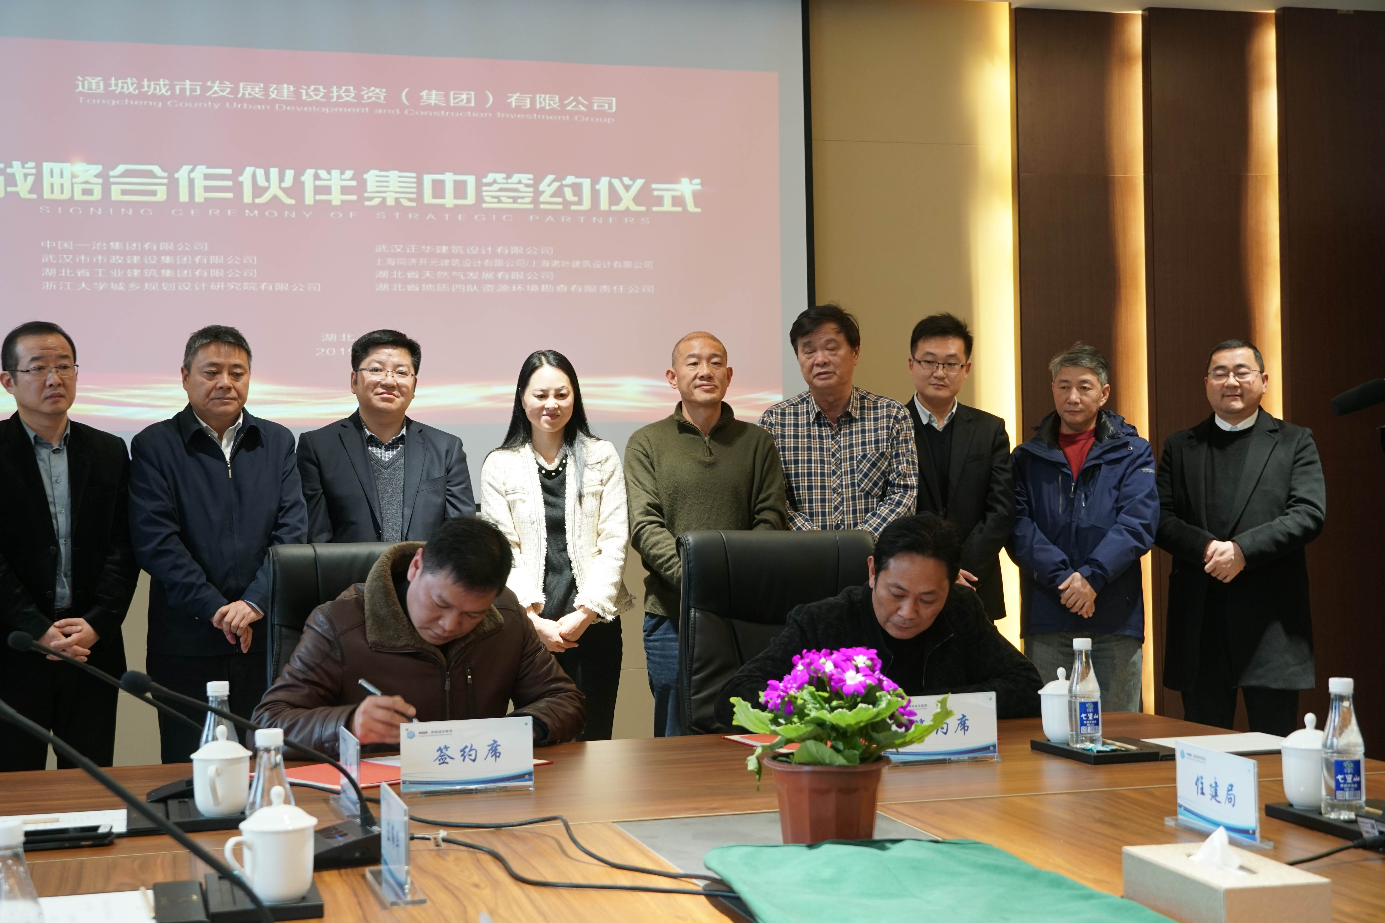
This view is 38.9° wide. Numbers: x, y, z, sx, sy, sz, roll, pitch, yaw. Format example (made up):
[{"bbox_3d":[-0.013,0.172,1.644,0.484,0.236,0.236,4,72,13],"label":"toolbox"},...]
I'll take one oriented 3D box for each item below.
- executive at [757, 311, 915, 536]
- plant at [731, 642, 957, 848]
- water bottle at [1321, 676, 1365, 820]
[{"bbox_3d":[0.441,0.405,5.906,0.500,1.756,0.300,-1,-1,7],"label":"executive"},{"bbox_3d":[0.194,0.379,2.620,0.280,0.265,0.265,-1,-1,0],"label":"plant"},{"bbox_3d":[0.868,0.382,2.623,0.058,0.183,0.058,-1,-1,18],"label":"water bottle"}]

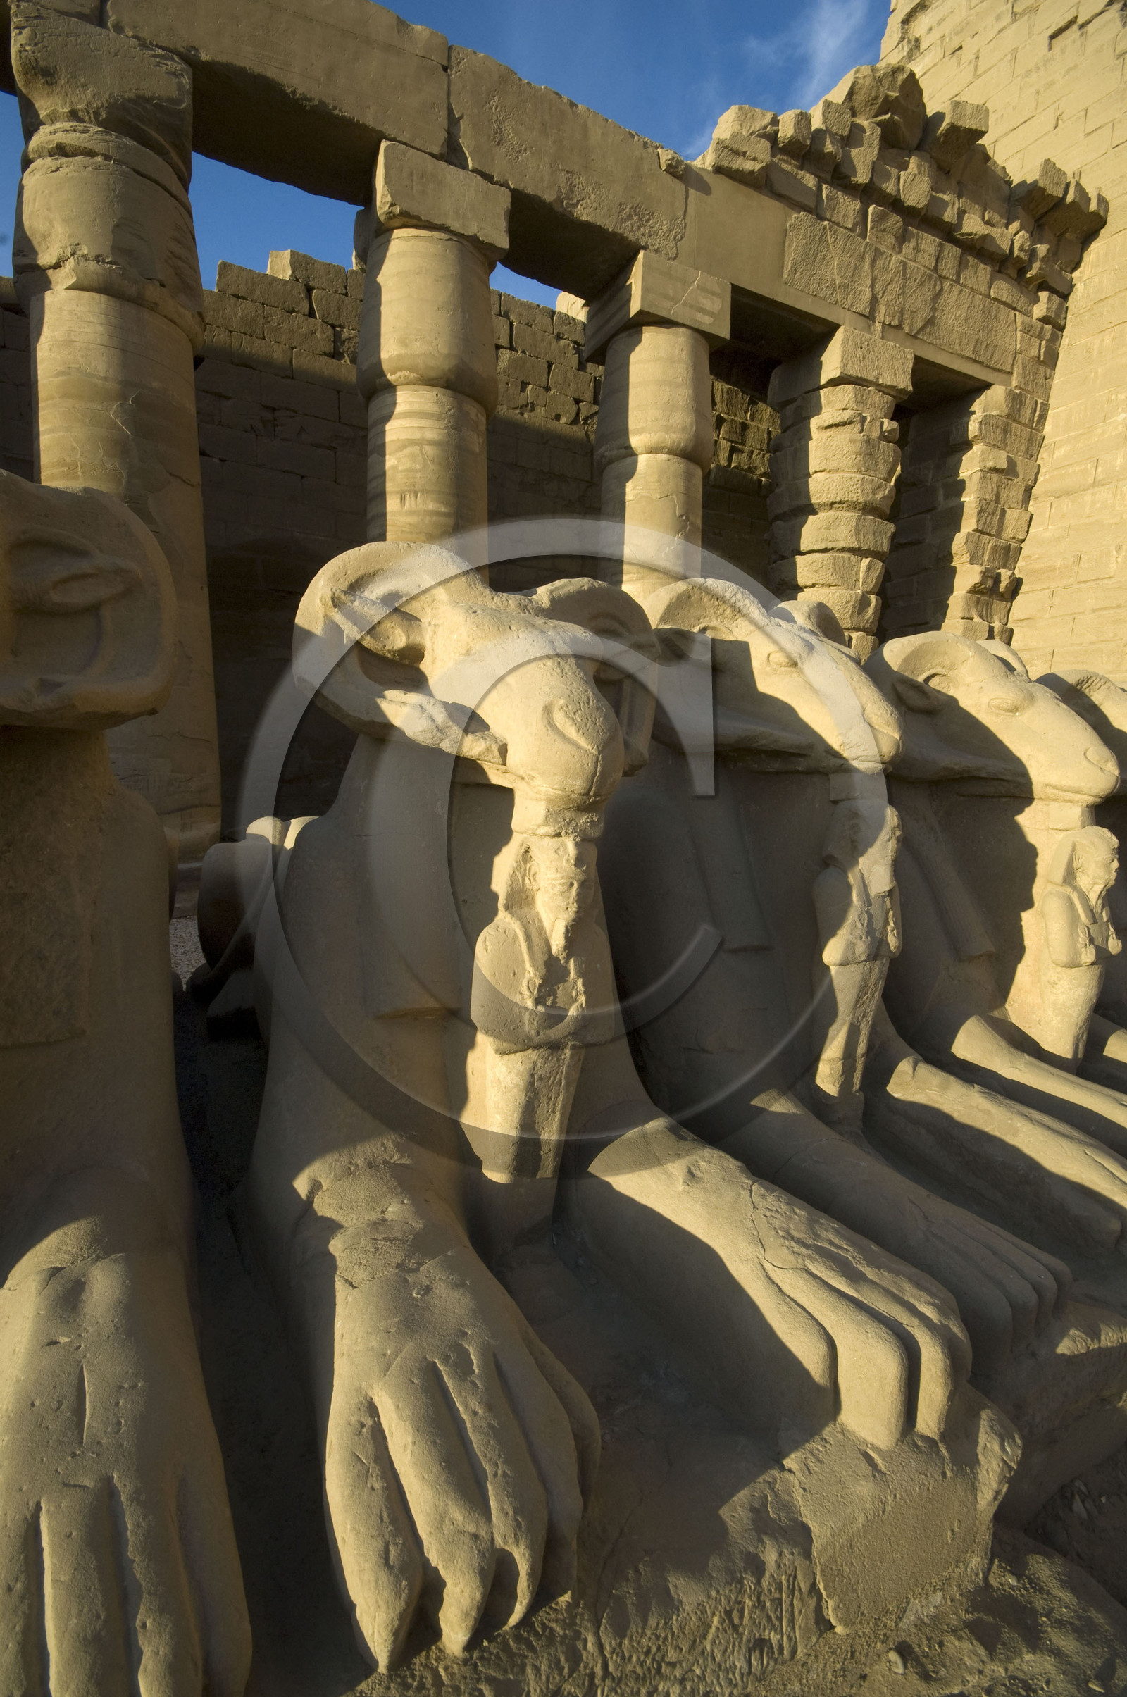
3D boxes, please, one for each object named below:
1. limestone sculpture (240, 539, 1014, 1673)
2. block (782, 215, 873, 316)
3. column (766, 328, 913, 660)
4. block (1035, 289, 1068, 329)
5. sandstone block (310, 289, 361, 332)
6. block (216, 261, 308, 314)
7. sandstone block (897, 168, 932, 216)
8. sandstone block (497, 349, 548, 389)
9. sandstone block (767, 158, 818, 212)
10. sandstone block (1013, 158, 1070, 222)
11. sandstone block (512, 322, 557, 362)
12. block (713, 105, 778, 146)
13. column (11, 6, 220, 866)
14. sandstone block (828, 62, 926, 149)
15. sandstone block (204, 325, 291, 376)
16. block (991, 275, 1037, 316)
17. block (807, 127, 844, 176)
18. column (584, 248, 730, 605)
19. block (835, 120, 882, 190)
[{"bbox_3d":[-0.523,0.109,2.673,1.420,2.173,3.834,-3,12,-27],"label":"limestone sculpture"},{"bbox_3d":[4.786,-10.797,13.394,2.150,1.180,0.800,-2,6,-26],"label":"block"},{"bbox_3d":[5.256,-4.904,14.869,2.352,9.744,2.352,-3,12,-27],"label":"column"},{"bbox_3d":[9.535,-10.573,14.077,0.630,0.485,0.563,-2,9,-26],"label":"block"},{"bbox_3d":[-4.189,-9.967,13.325,1.008,0.538,0.661,-3,11,-26],"label":"sandstone block"},{"bbox_3d":[-5.968,-10.925,14.027,1.610,0.560,0.650,-2,6,-26],"label":"block"},{"bbox_3d":[5.668,-10.992,12.023,0.679,0.466,0.698,-2,9,-26],"label":"sandstone block"},{"bbox_3d":[-0.932,-9.722,14.565,0.970,0.466,0.630,-2,9,-26],"label":"sandstone block"},{"bbox_3d":[3.937,-11.727,12.727,1.064,0.549,0.616,-3,11,-26],"label":"sandstone block"},{"bbox_3d":[8.770,-12.252,13.254,0.698,0.475,0.795,-2,9,-26],"label":"sandstone block"},{"bbox_3d":[-0.771,-11.639,16.487,1.100,0.560,0.650,-2,6,-26],"label":"sandstone block"},{"bbox_3d":[3.032,-12.047,12.137,0.970,0.500,0.670,-2,6,-26],"label":"block"},{"bbox_3d":[-5.287,-4.227,8.560,1.804,8.701,1.794,-2,9,-26],"label":"column"},{"bbox_3d":[4.968,-12.008,11.668,1.407,0.921,0.922,-2,9,-26],"label":"sandstone block"},{"bbox_3d":[-6.213,-9.604,13.892,1.536,0.624,0.720,-3,12,-27],"label":"sandstone block"},{"bbox_3d":[8.544,-10.654,13.864,1.329,0.466,0.630,-2,9,-26],"label":"block"},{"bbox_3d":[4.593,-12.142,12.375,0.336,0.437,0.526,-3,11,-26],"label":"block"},{"bbox_3d":[1.493,-4.677,12.981,2.112,9.744,2.112,-3,12,-27],"label":"column"},{"bbox_3d":[5.143,-12.402,12.769,0.750,0.851,0.582,-3,11,-26],"label":"block"}]

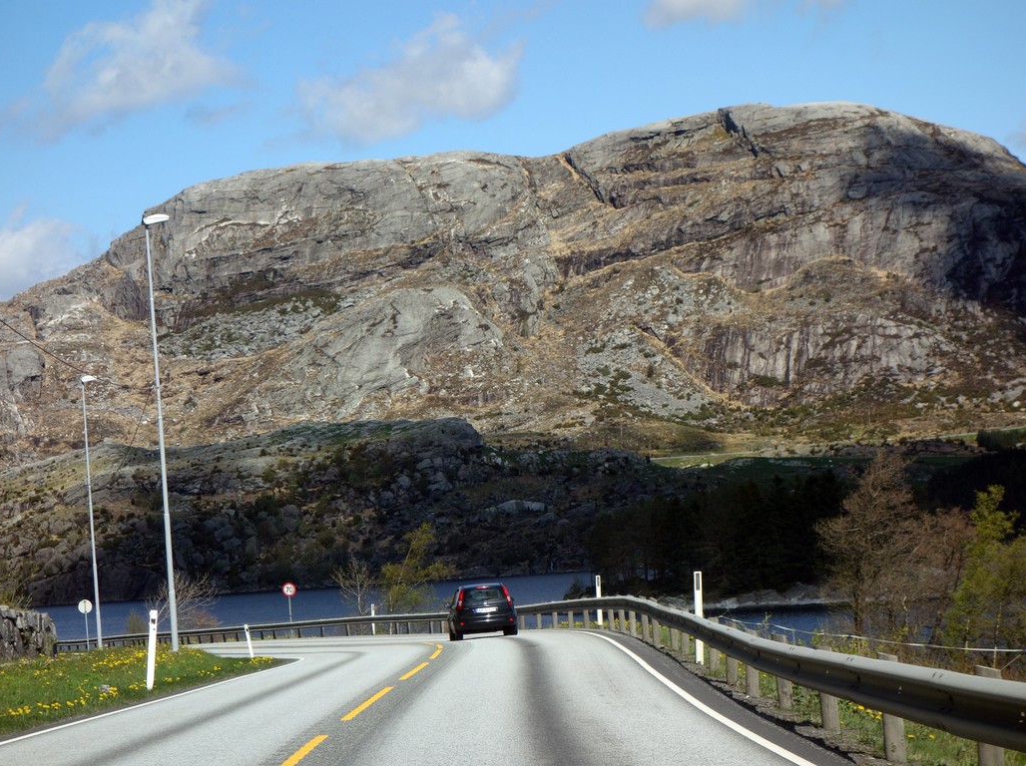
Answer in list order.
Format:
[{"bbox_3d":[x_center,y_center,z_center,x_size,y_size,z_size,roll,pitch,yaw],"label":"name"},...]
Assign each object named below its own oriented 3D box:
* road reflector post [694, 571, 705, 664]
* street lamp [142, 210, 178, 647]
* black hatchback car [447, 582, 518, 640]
[{"bbox_3d":[2.514,3.176,41.000,0.104,1.250,0.060,-2,-3,2],"label":"road reflector post"},{"bbox_3d":[-7.983,1.150,70.600,0.630,10.120,0.300,-4,-3,-5],"label":"street lamp"},{"bbox_3d":[-0.850,6.165,82.393,1.690,1.470,3.980,-4,-3,-4],"label":"black hatchback car"}]

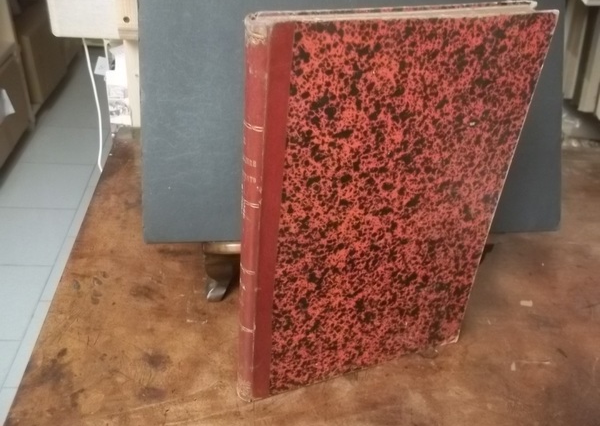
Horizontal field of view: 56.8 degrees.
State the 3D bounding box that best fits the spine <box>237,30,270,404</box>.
[{"bbox_3d":[-0.040,0.025,0.438,0.014,0.350,0.027,-10,35,-21],"label":"spine"}]

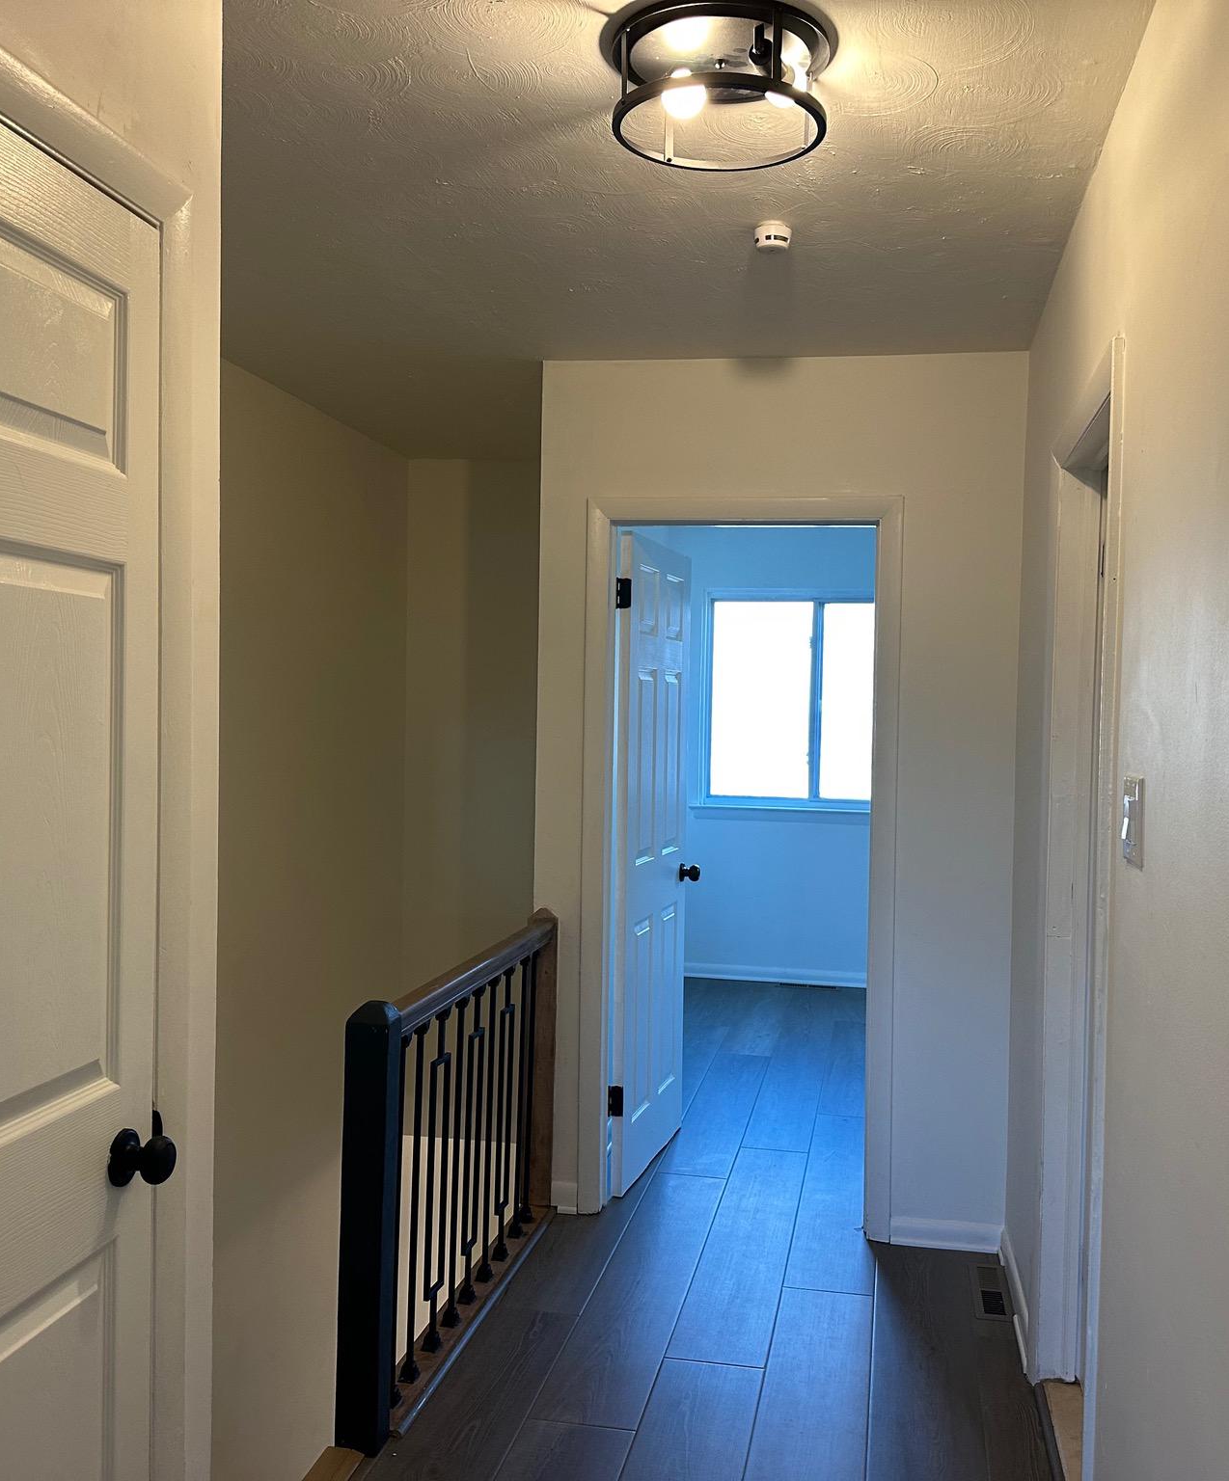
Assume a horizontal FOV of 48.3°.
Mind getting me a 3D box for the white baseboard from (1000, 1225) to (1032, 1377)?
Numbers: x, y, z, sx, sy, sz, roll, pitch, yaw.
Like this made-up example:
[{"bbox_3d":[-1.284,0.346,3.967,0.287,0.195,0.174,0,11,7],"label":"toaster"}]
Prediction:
[{"bbox_3d":[1.013,1.401,3.464,0.019,0.075,0.685,1,2,11],"label":"white baseboard"}]

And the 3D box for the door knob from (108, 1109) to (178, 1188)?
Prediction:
[{"bbox_3d":[-0.558,0.502,1.636,0.065,0.065,0.065,1,2,12],"label":"door knob"}]

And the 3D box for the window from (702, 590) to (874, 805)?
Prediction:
[{"bbox_3d":[1.084,-0.202,7.321,1.170,1.120,0.090,1,2,12],"label":"window"}]

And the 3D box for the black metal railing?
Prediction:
[{"bbox_3d":[-0.363,0.964,3.401,0.103,0.905,1.360,1,2,12],"label":"black metal railing"}]

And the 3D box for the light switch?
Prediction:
[{"bbox_3d":[0.708,0.110,1.879,0.011,0.117,0.118,1,2,12],"label":"light switch"}]

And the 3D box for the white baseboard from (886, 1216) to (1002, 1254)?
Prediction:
[{"bbox_3d":[0.930,1.387,3.839,0.303,0.075,0.017,1,2,12],"label":"white baseboard"}]

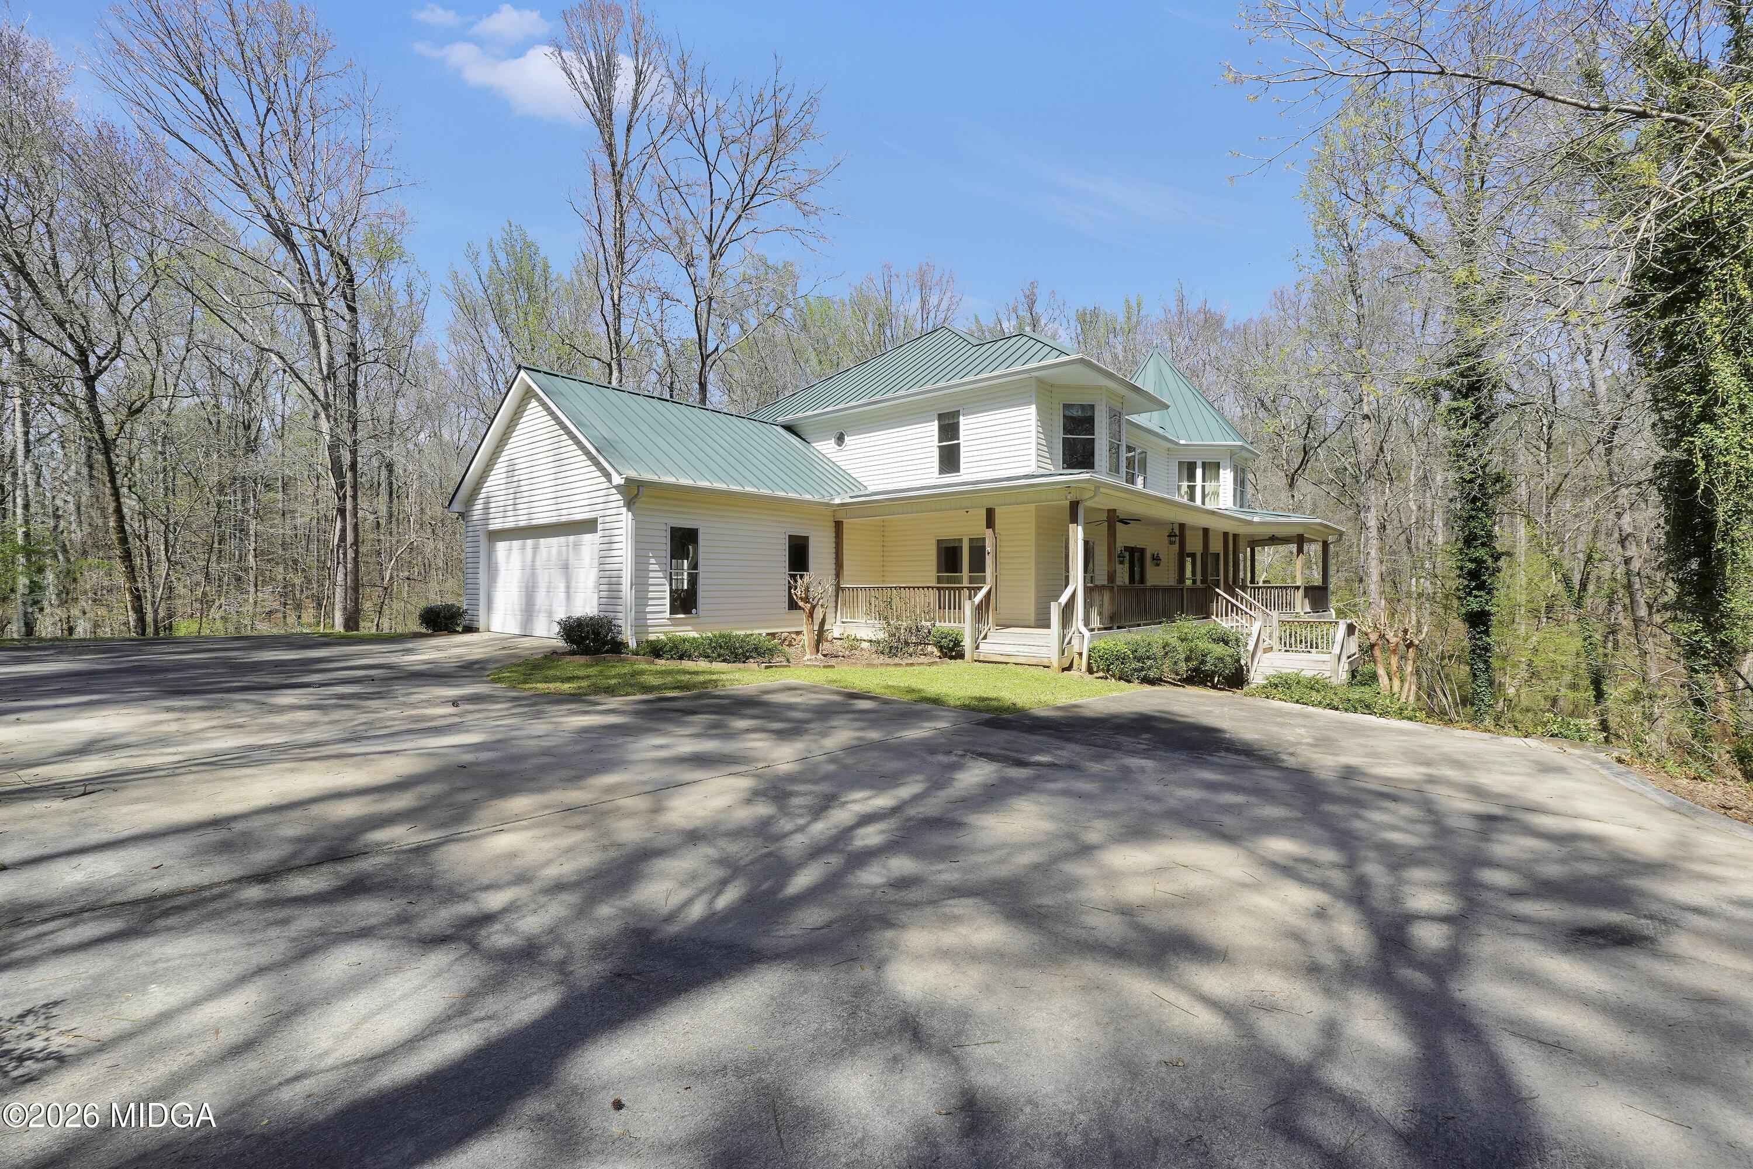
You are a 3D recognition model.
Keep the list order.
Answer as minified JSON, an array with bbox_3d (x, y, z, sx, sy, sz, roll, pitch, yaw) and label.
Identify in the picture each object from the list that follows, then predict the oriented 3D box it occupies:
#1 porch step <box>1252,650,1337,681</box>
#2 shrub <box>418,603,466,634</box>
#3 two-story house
[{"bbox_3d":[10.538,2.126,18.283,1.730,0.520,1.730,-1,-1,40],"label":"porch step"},{"bbox_3d":[-10.464,0.802,17.600,1.150,0.760,1.100,-1,-1,40],"label":"shrub"},{"bbox_3d":[3.639,-3.594,22.876,16.230,10.640,25.910,-1,-1,40],"label":"two-story house"}]

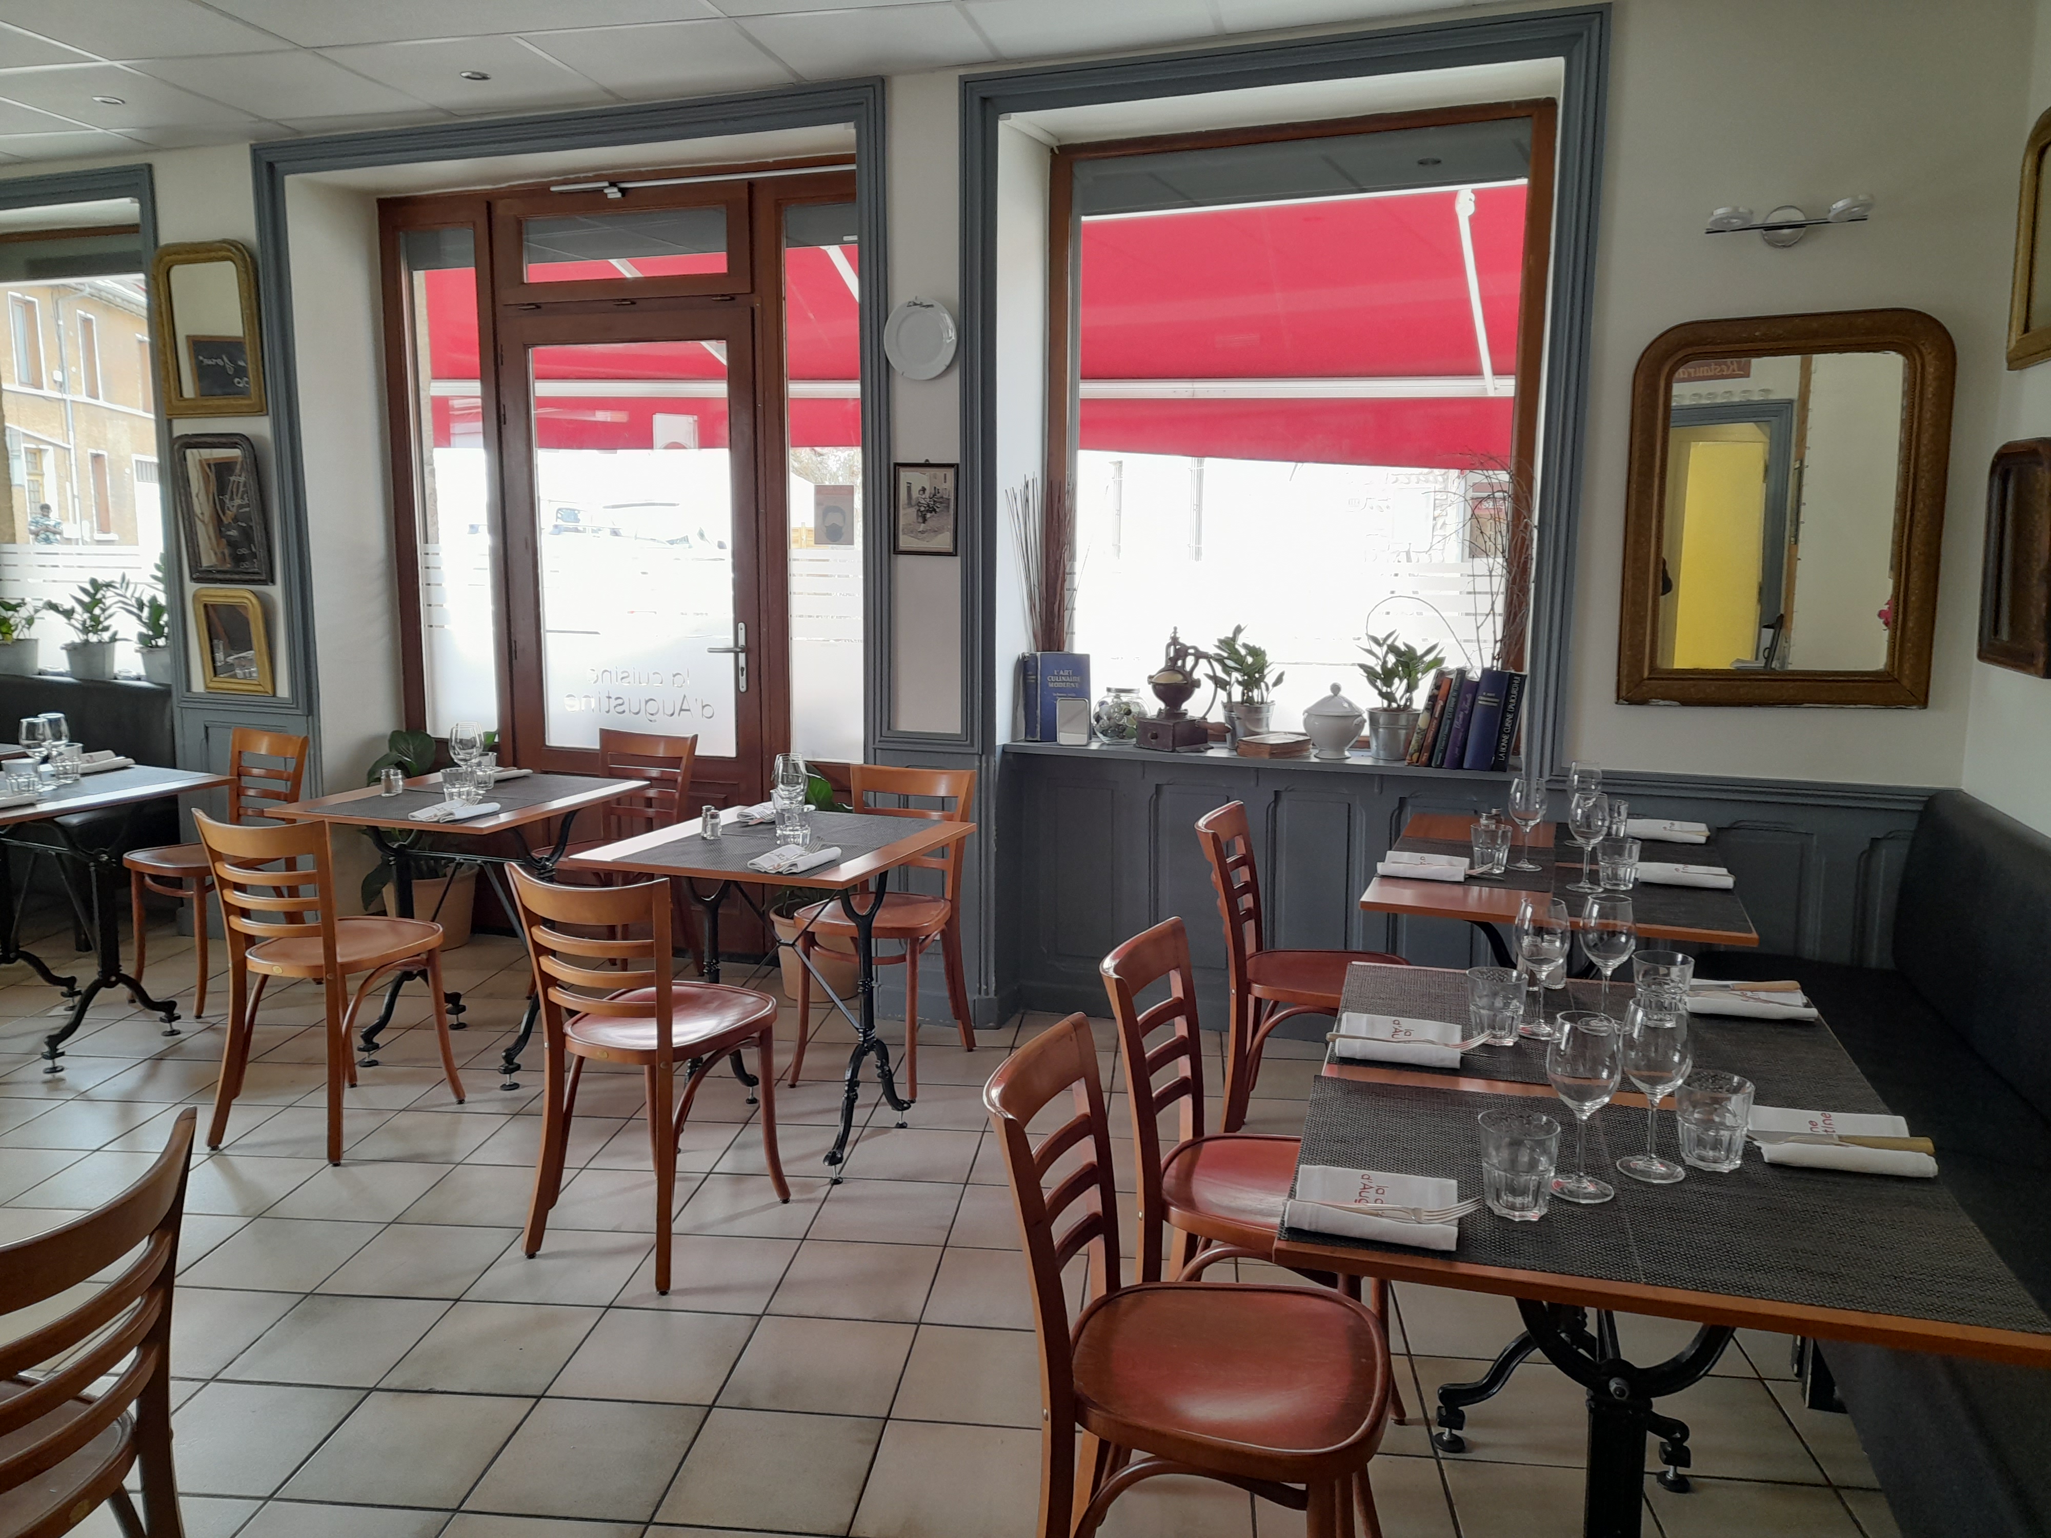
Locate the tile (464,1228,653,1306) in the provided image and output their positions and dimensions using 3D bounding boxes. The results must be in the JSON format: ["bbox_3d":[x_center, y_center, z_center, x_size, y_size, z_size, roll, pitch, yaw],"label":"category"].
[{"bbox_3d":[-0.950,1.030,3.057,0.302,0.010,0.302,1,9,6],"label":"tile"}]

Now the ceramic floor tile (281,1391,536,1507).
[{"bbox_3d":[-1.012,1.127,2.454,0.302,0.010,0.302,1,9,6],"label":"ceramic floor tile"}]

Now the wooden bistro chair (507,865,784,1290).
[{"bbox_3d":[-0.783,0.582,3.127,0.410,0.835,0.497,4,10,24],"label":"wooden bistro chair"}]

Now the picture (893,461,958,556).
[{"bbox_3d":[-0.290,-0.761,4.345,0.198,0.260,0.020,3,10,19],"label":"picture"}]

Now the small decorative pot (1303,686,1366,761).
[{"bbox_3d":[0.877,-0.139,4.197,0.170,0.210,0.160,3,9,19],"label":"small decorative pot"}]

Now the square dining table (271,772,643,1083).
[{"bbox_3d":[-1.551,0.450,4.175,0.705,0.754,0.713,3,10,20],"label":"square dining table"}]

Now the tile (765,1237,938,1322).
[{"bbox_3d":[-0.334,1.031,2.969,0.300,0.010,0.300,1,9,6],"label":"tile"}]

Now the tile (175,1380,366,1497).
[{"bbox_3d":[-1.307,1.112,2.463,0.300,0.010,0.300,1,9,6],"label":"tile"}]

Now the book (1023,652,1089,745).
[{"bbox_3d":[0.106,-0.226,4.596,0.172,0.266,0.080,-3,9,-20],"label":"book"}]

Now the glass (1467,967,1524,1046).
[{"bbox_3d":[0.684,0.347,2.143,0.087,0.096,0.087,3,9,16],"label":"glass"}]

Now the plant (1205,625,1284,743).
[{"bbox_3d":[0.655,-0.239,4.420,0.230,0.370,0.220,3,10,19],"label":"plant"}]

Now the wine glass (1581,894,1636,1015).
[{"bbox_3d":[0.841,0.282,2.165,0.077,0.196,0.077,3,9,19],"label":"wine glass"}]

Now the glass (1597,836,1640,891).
[{"bbox_3d":[1.228,0.195,3.064,0.089,0.095,0.089,4,10,20],"label":"glass"}]

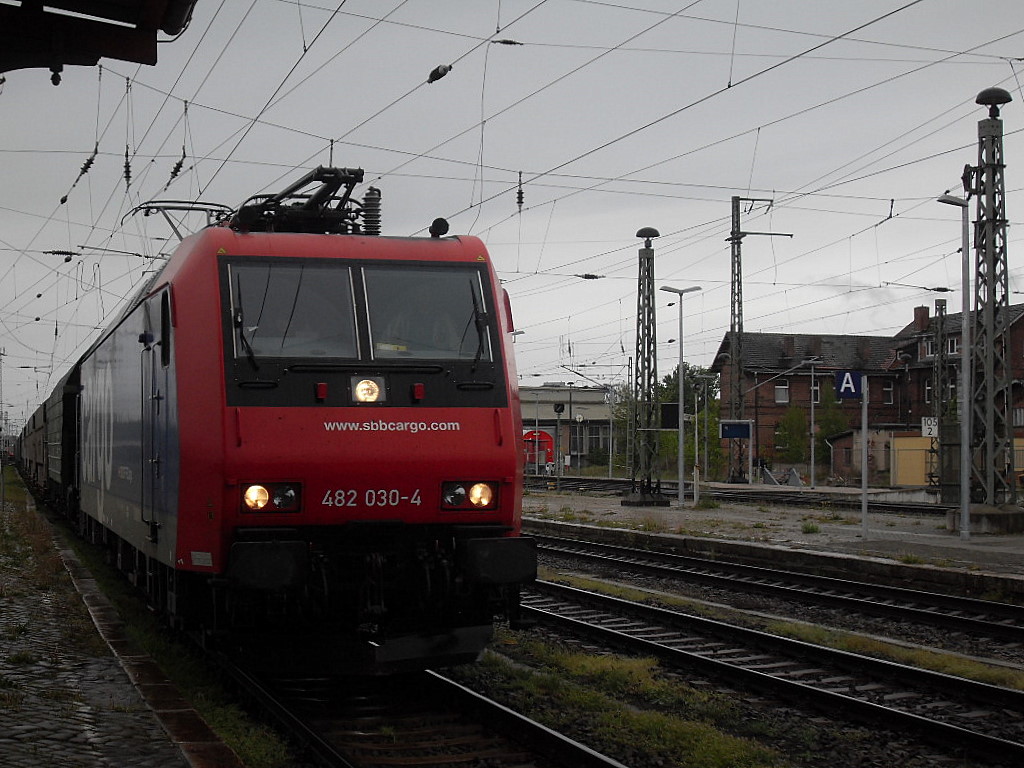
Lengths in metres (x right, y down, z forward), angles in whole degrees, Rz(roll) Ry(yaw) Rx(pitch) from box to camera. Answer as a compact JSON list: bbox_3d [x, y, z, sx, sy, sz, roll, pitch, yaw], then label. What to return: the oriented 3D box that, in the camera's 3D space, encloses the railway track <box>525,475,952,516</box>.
[{"bbox_3d":[8.843,5.860,92.910,2.600,0.250,54.846,1,-3,-17],"label":"railway track"}]

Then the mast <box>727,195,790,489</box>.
[{"bbox_3d":[15.221,-2.692,106.833,4.200,17.496,1.000,1,-3,-17],"label":"mast"}]

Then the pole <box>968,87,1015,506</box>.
[{"bbox_3d":[9.933,-1.841,36.183,0.800,8.703,0.800,1,-3,-17],"label":"pole"}]

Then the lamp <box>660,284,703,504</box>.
[{"bbox_3d":[5.320,0.370,54.645,1.360,6.867,0.260,1,-3,-17],"label":"lamp"}]

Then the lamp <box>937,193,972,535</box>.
[{"bbox_3d":[8.254,-0.330,32.664,0.680,6.476,0.260,1,-3,-17],"label":"lamp"}]

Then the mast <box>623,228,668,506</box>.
[{"bbox_3d":[4.235,-0.556,54.784,1.200,8.722,1.200,1,-3,-17],"label":"mast"}]

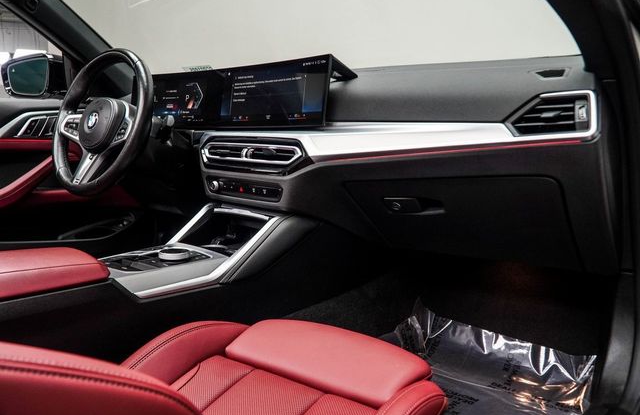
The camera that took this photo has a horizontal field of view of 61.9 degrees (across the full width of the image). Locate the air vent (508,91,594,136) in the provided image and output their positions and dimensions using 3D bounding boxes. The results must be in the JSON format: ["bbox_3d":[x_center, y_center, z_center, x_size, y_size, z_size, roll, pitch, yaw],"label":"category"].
[{"bbox_3d":[0.334,-0.132,0.777,0.127,0.062,0.040,8,4,43],"label":"air vent"}]

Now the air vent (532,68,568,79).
[{"bbox_3d":[0.354,-0.206,0.815,0.056,0.014,0.035,7,-9,40],"label":"air vent"}]

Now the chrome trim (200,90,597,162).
[{"bbox_3d":[0.048,-0.140,0.984,0.840,0.105,0.085,7,6,39],"label":"chrome trim"}]

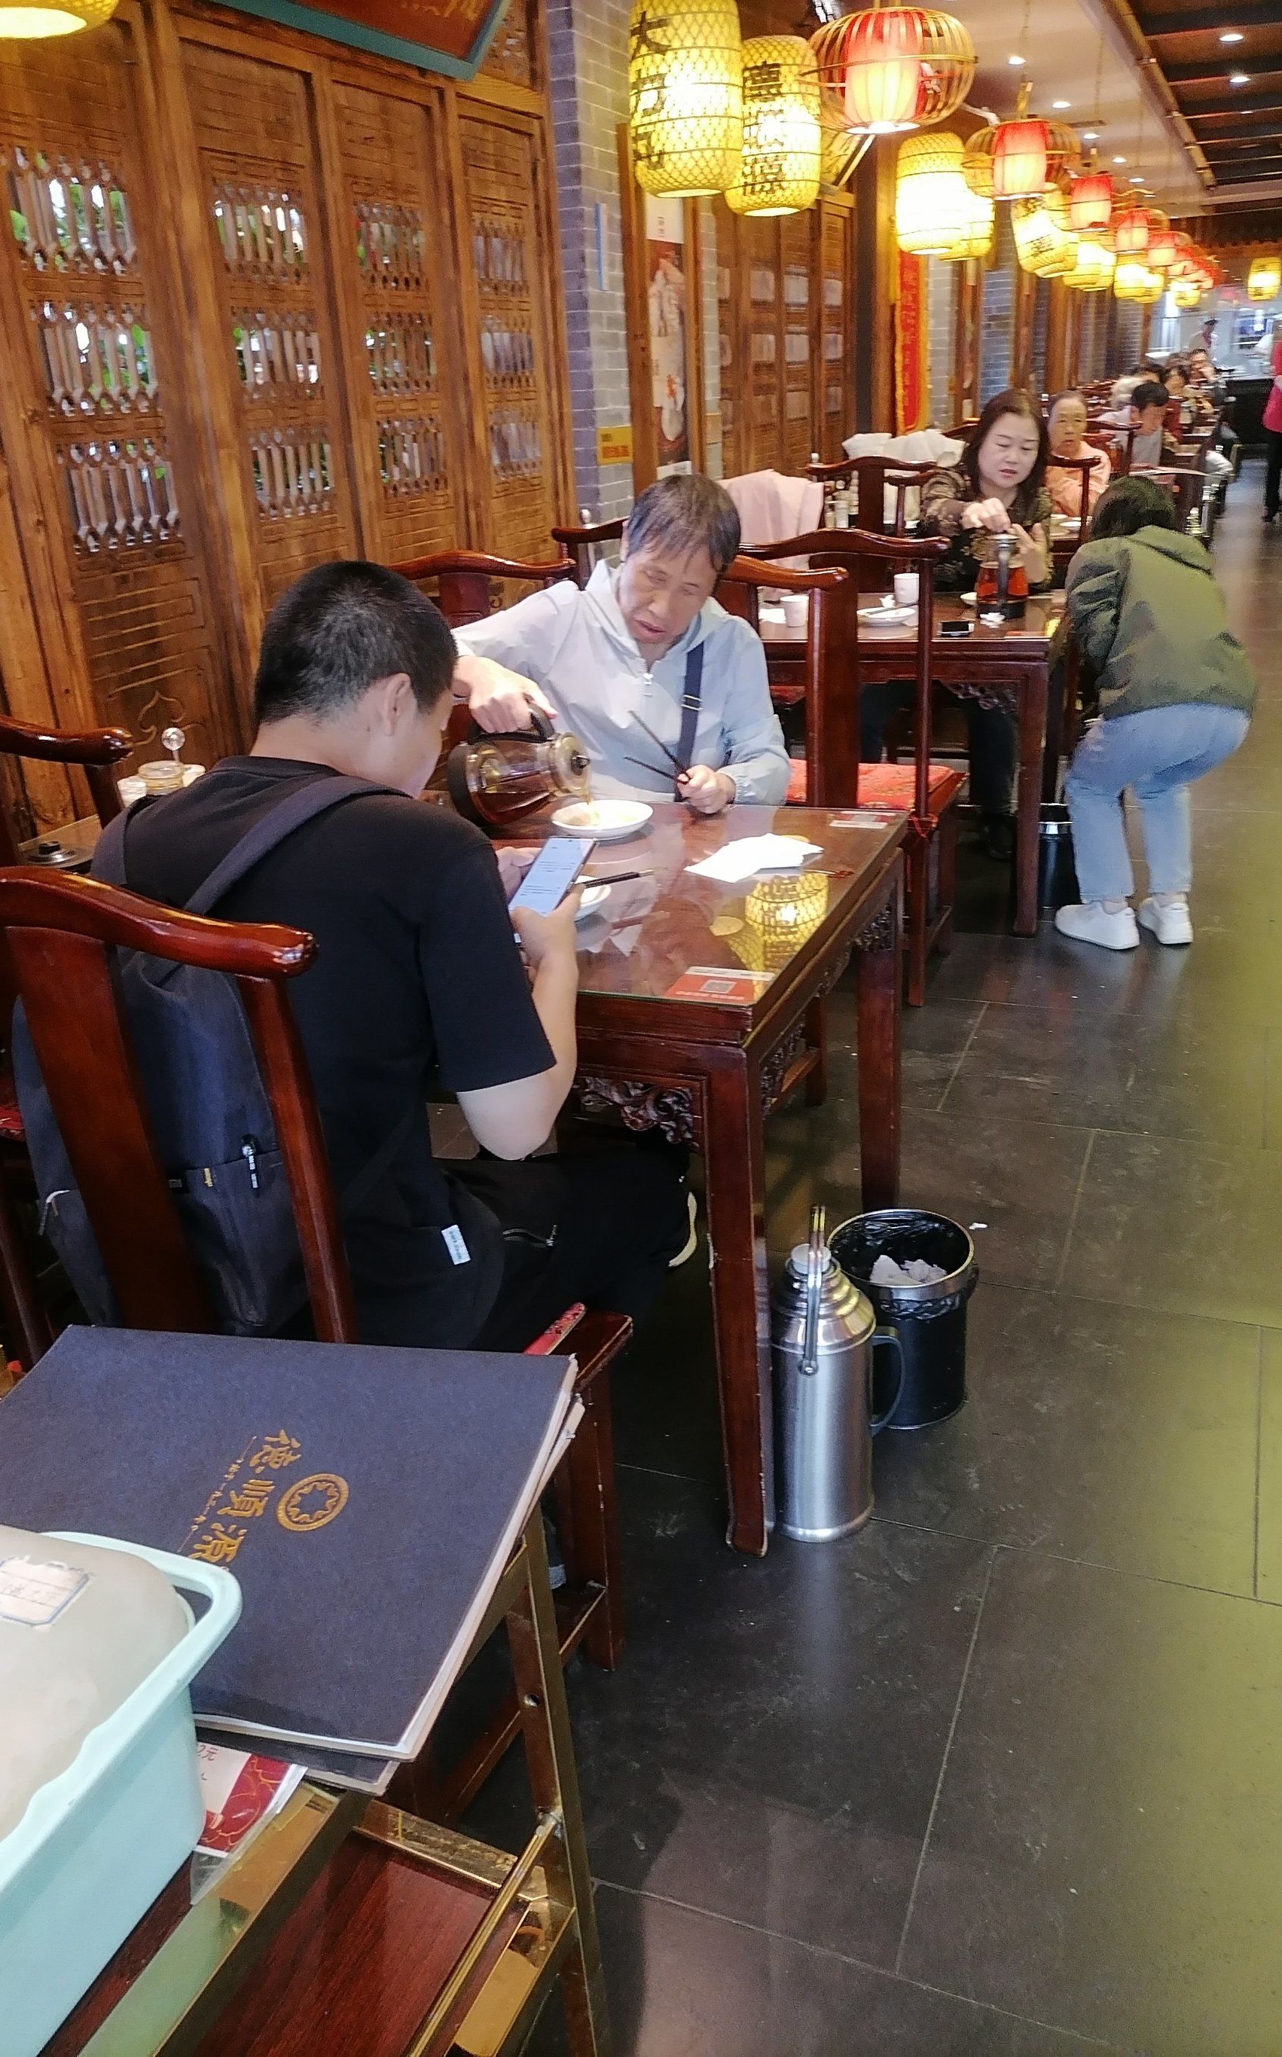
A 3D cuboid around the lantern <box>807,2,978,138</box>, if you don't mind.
[{"bbox_3d":[0.654,-2.528,4.077,0.470,0.285,0.470,6,25,20],"label":"lantern"}]

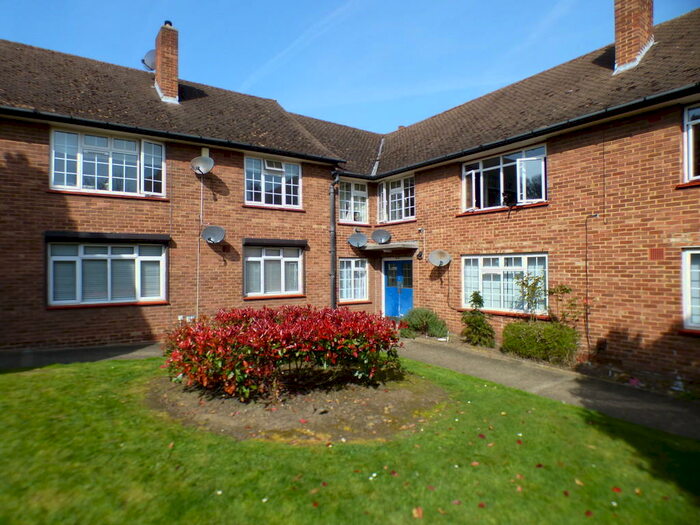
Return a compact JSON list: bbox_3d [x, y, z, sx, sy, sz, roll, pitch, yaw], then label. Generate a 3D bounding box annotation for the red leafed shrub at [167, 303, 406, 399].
[{"bbox_3d":[-0.973,1.356,6.636,3.669,1.085,2.100,-1,-1,-15],"label":"red leafed shrub"}]

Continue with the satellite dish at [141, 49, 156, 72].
[{"bbox_3d":[-6.025,-6.209,12.400,0.660,0.640,0.450,-1,-1,6],"label":"satellite dish"}]

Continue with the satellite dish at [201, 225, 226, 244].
[{"bbox_3d":[-3.336,-0.684,9.882,0.580,0.480,0.350,0,0,3],"label":"satellite dish"}]

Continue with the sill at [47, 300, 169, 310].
[{"bbox_3d":[-5.282,0.963,9.002,2.327,0.080,0.150,0,-1,-35],"label":"sill"}]

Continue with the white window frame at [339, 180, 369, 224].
[{"bbox_3d":[0.145,-1.908,12.970,1.157,1.321,0.100,0,-1,-35],"label":"white window frame"}]

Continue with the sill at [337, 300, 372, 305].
[{"bbox_3d":[0.182,1.291,12.815,1.306,0.075,0.150,0,-1,-35],"label":"sill"}]

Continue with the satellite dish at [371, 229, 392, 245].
[{"bbox_3d":[1.019,-0.841,13.087,0.580,0.480,0.350,0,0,3],"label":"satellite dish"}]

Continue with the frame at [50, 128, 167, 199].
[{"bbox_3d":[-5.304,-2.172,9.005,2.206,1.290,0.100,0,0,-33],"label":"frame"}]

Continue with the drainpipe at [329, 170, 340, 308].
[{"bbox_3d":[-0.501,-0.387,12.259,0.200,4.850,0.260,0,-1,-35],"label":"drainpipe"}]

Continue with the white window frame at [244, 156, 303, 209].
[{"bbox_3d":[-2.113,-2.202,11.399,1.751,1.316,0.100,0,-1,-35],"label":"white window frame"}]

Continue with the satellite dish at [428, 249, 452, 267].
[{"bbox_3d":[2.393,-0.132,10.694,0.610,0.480,0.380,-1,-1,6],"label":"satellite dish"}]

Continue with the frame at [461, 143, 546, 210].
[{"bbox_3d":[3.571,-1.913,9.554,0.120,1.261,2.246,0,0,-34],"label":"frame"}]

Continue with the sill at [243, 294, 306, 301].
[{"bbox_3d":[-2.005,0.944,11.008,1.783,0.080,0.150,0,0,-33],"label":"sill"}]

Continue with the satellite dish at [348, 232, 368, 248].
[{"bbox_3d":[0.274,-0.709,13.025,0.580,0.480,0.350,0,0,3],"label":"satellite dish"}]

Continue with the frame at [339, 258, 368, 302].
[{"bbox_3d":[0.147,0.572,12.888,1.155,1.368,0.100,0,-1,-35],"label":"frame"}]

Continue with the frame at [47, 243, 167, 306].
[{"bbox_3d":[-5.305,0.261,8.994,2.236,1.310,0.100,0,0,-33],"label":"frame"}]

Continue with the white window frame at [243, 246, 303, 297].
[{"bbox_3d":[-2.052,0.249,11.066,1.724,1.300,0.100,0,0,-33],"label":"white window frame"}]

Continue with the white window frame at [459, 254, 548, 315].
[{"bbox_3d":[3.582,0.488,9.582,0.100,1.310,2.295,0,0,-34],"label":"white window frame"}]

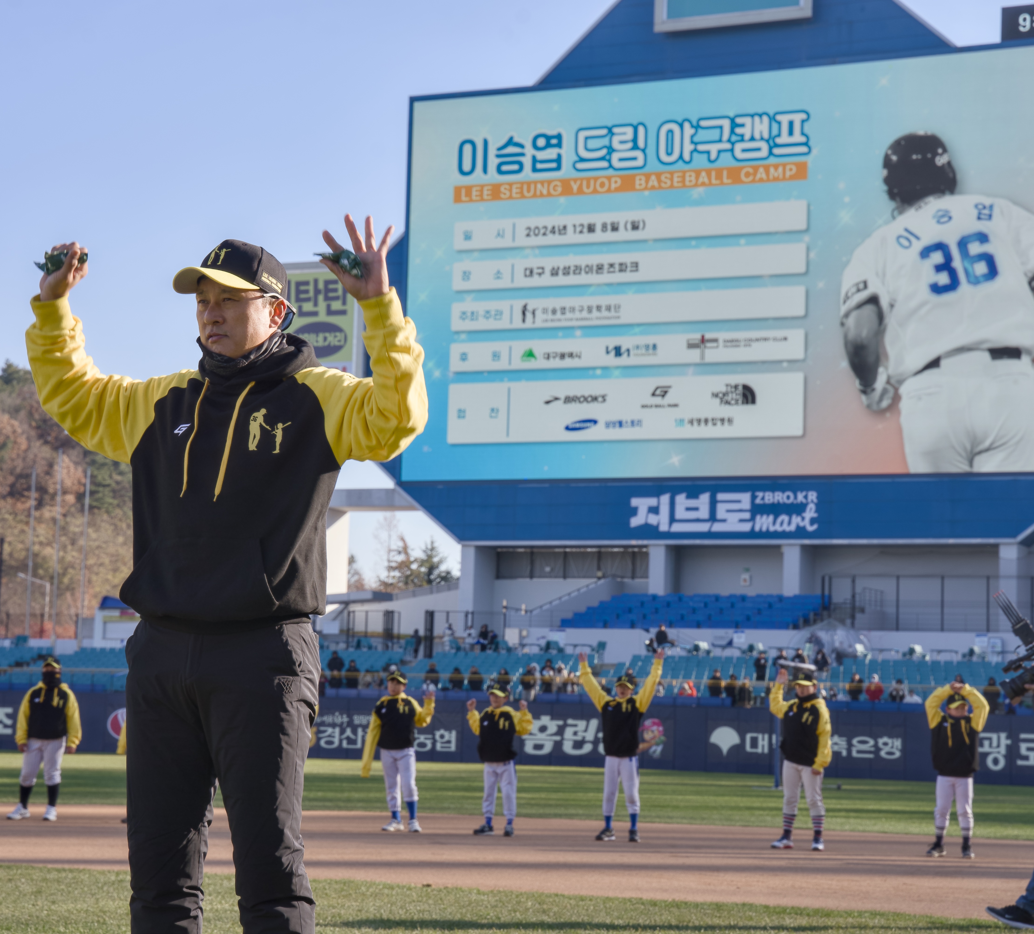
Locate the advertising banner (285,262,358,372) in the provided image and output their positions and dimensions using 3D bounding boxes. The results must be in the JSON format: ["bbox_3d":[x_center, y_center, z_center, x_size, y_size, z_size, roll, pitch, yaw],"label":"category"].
[{"bbox_3d":[-11.241,-6.954,132.291,6.700,8.300,0.500,-1,-6,25],"label":"advertising banner"}]

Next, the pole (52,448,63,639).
[{"bbox_3d":[-21.742,3.860,116.000,0.180,9.490,0.180,3,-6,-11],"label":"pole"}]

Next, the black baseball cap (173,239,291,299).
[{"bbox_3d":[-0.594,-0.413,5.150,0.182,0.140,0.272,-2,-7,35],"label":"black baseball cap"}]

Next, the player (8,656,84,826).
[{"bbox_3d":[-4.306,2.486,22.350,0.650,1.470,0.360,3,-6,-9],"label":"player"}]

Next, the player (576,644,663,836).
[{"bbox_3d":[0.929,2.473,21.800,0.740,1.690,0.360,1,-6,11],"label":"player"}]

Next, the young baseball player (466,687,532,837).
[{"bbox_3d":[-0.152,2.622,21.900,0.570,1.360,0.360,1,-6,10],"label":"young baseball player"}]

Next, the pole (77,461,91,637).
[{"bbox_3d":[-20.457,4.197,116.000,0.180,8.610,0.180,3,-6,-10],"label":"pole"}]

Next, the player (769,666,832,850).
[{"bbox_3d":[2.440,2.510,21.100,0.520,1.570,0.380,-1,-6,25],"label":"player"}]

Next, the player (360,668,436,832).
[{"bbox_3d":[-1.075,2.581,22.200,0.630,1.440,0.360,1,-6,7],"label":"player"}]

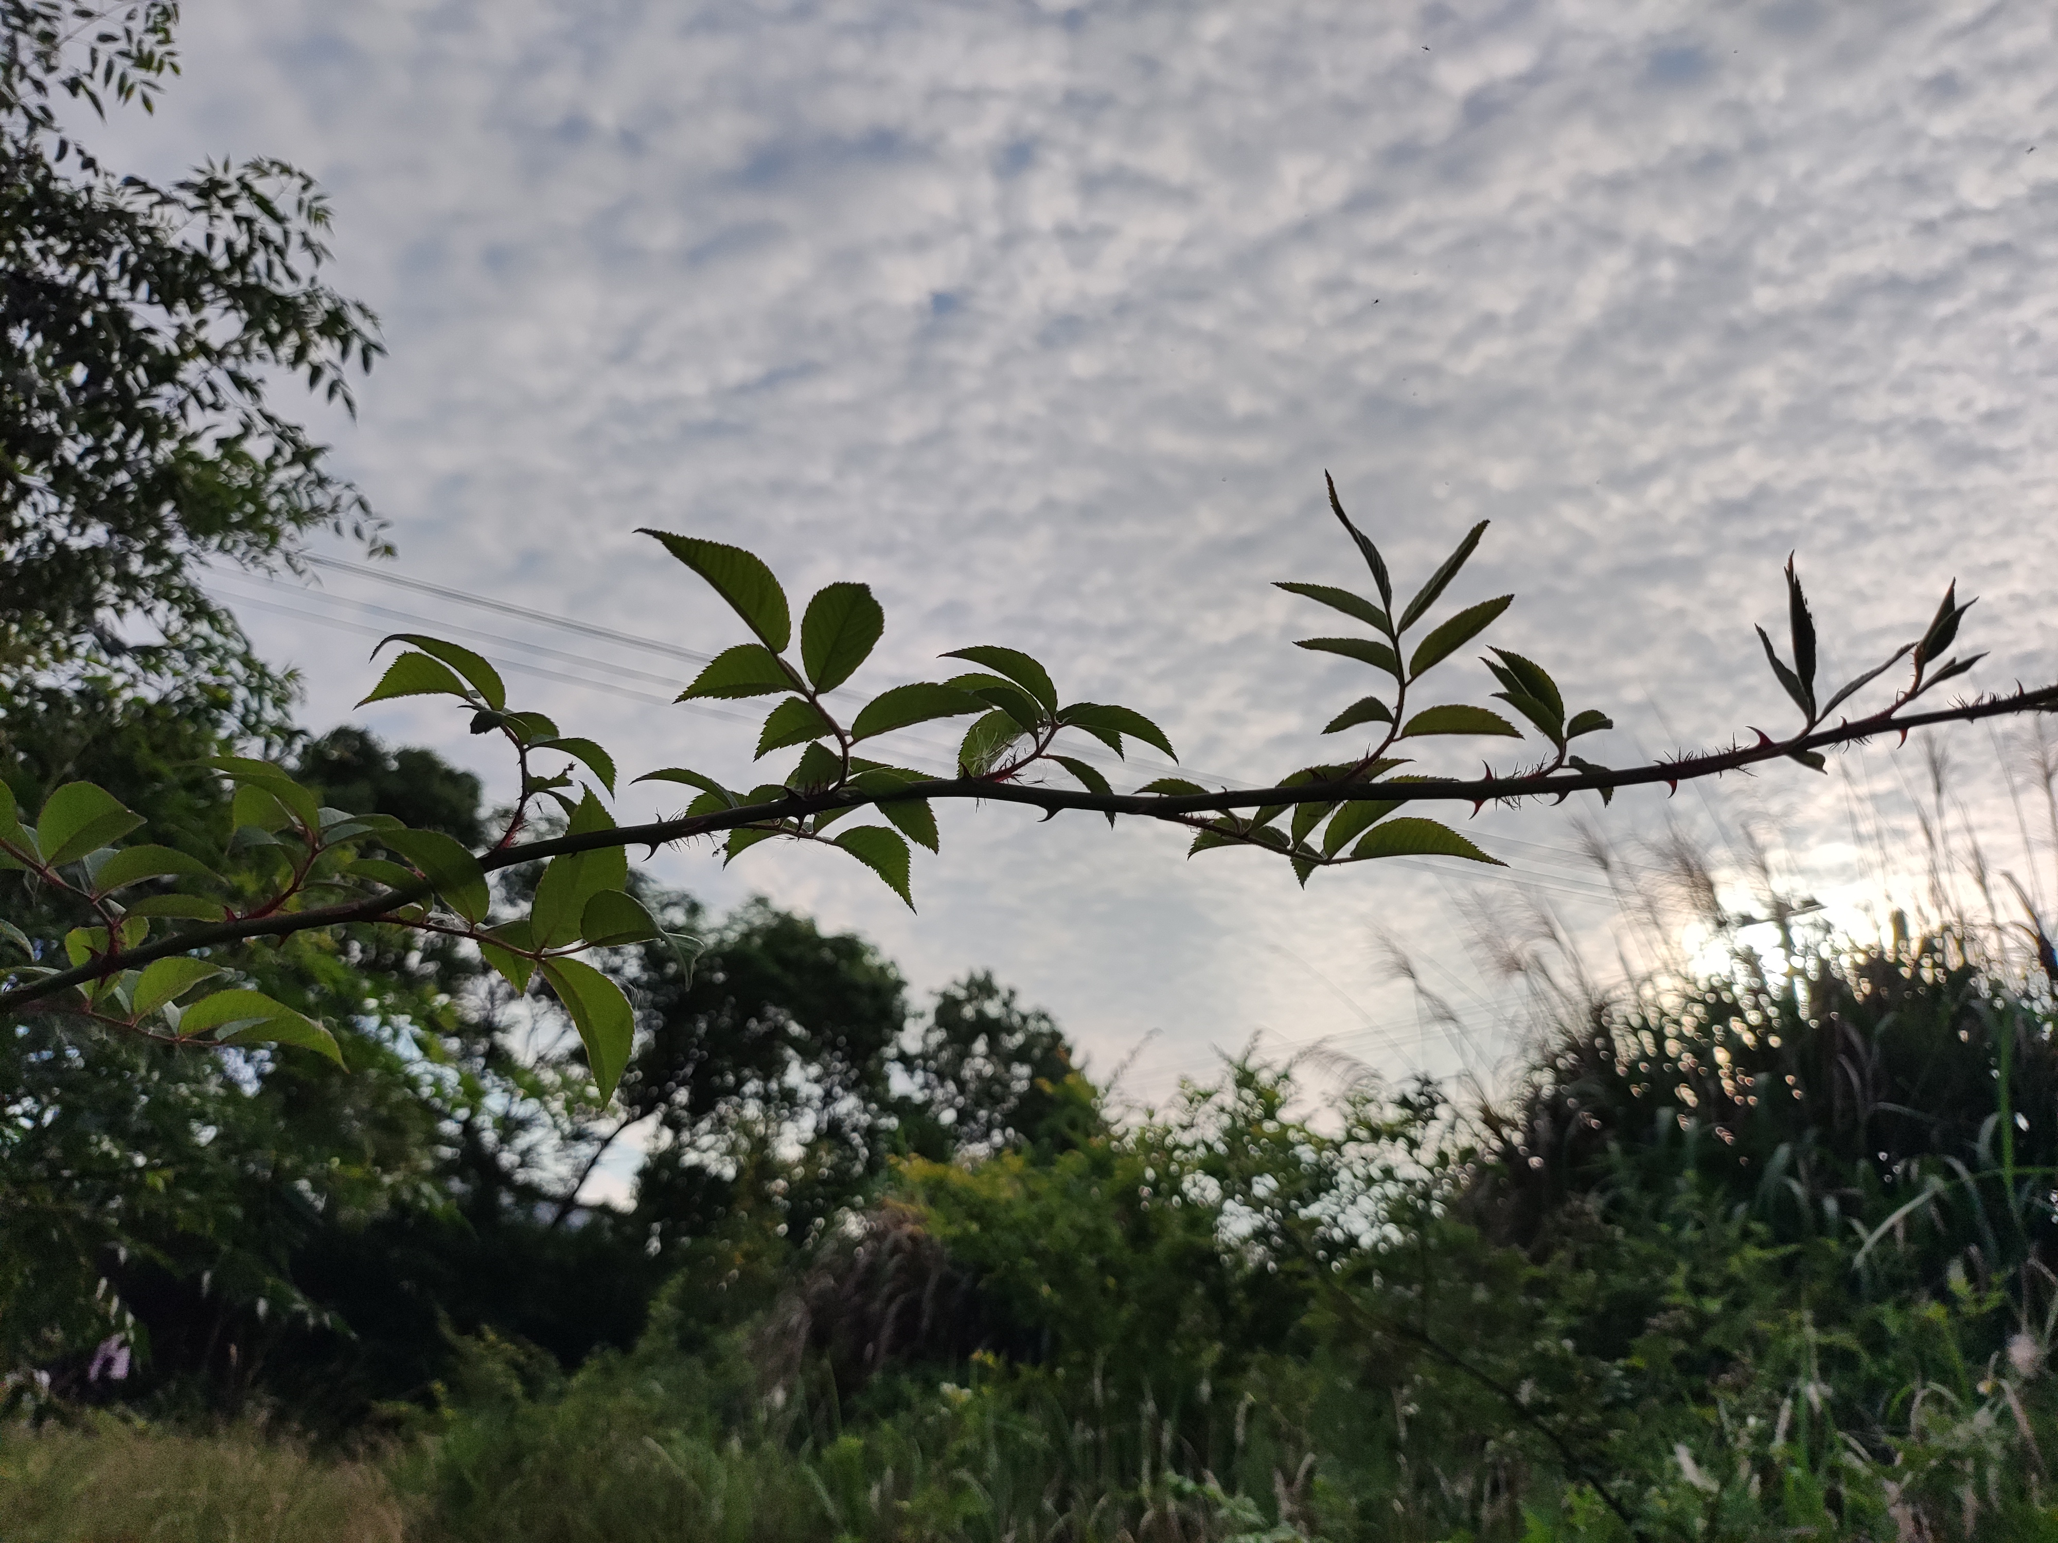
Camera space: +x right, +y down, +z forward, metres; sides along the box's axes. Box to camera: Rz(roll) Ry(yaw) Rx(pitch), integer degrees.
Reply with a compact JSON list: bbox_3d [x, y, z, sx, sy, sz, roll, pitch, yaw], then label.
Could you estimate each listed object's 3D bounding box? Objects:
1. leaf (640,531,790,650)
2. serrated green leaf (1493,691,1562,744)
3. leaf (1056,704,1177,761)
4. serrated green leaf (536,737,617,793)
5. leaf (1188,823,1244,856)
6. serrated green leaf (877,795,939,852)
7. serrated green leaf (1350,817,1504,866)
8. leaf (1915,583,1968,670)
[{"bbox_3d":[-0.096,-0.055,0.455,0.055,0.009,0.024,40,-47,0],"label":"leaf"},{"bbox_3d":[0.144,-0.016,0.430,0.026,0.005,0.012,36,-18,6],"label":"serrated green leaf"},{"bbox_3d":[0.023,-0.010,0.388,0.033,0.007,0.016,20,-28,-6],"label":"leaf"},{"bbox_3d":[-0.122,-0.003,0.405,0.026,0.007,0.012,32,-21,0],"label":"serrated green leaf"},{"bbox_3d":[0.058,0.020,0.446,0.020,0.006,0.014,-21,-50,18],"label":"leaf"},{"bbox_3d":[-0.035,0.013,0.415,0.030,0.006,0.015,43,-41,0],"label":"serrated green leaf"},{"bbox_3d":[0.114,0.021,0.425,0.046,0.007,0.017,3,-41,-5],"label":"serrated green leaf"},{"bbox_3d":[0.251,-0.040,0.408,0.009,0.026,0.006,25,-6,-21],"label":"leaf"}]

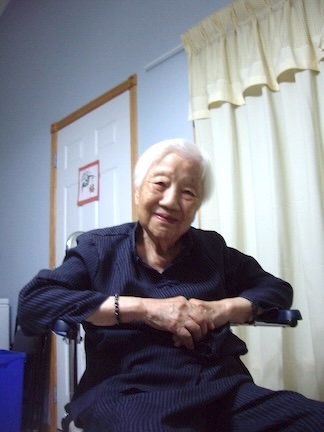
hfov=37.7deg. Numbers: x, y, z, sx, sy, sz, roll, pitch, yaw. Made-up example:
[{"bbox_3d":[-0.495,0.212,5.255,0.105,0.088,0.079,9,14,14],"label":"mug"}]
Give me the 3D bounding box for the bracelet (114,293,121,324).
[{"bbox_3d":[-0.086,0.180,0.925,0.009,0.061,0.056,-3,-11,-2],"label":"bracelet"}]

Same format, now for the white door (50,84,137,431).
[{"bbox_3d":[-0.427,0.299,2.895,0.060,2.070,0.870,9,-16,-43],"label":"white door"}]

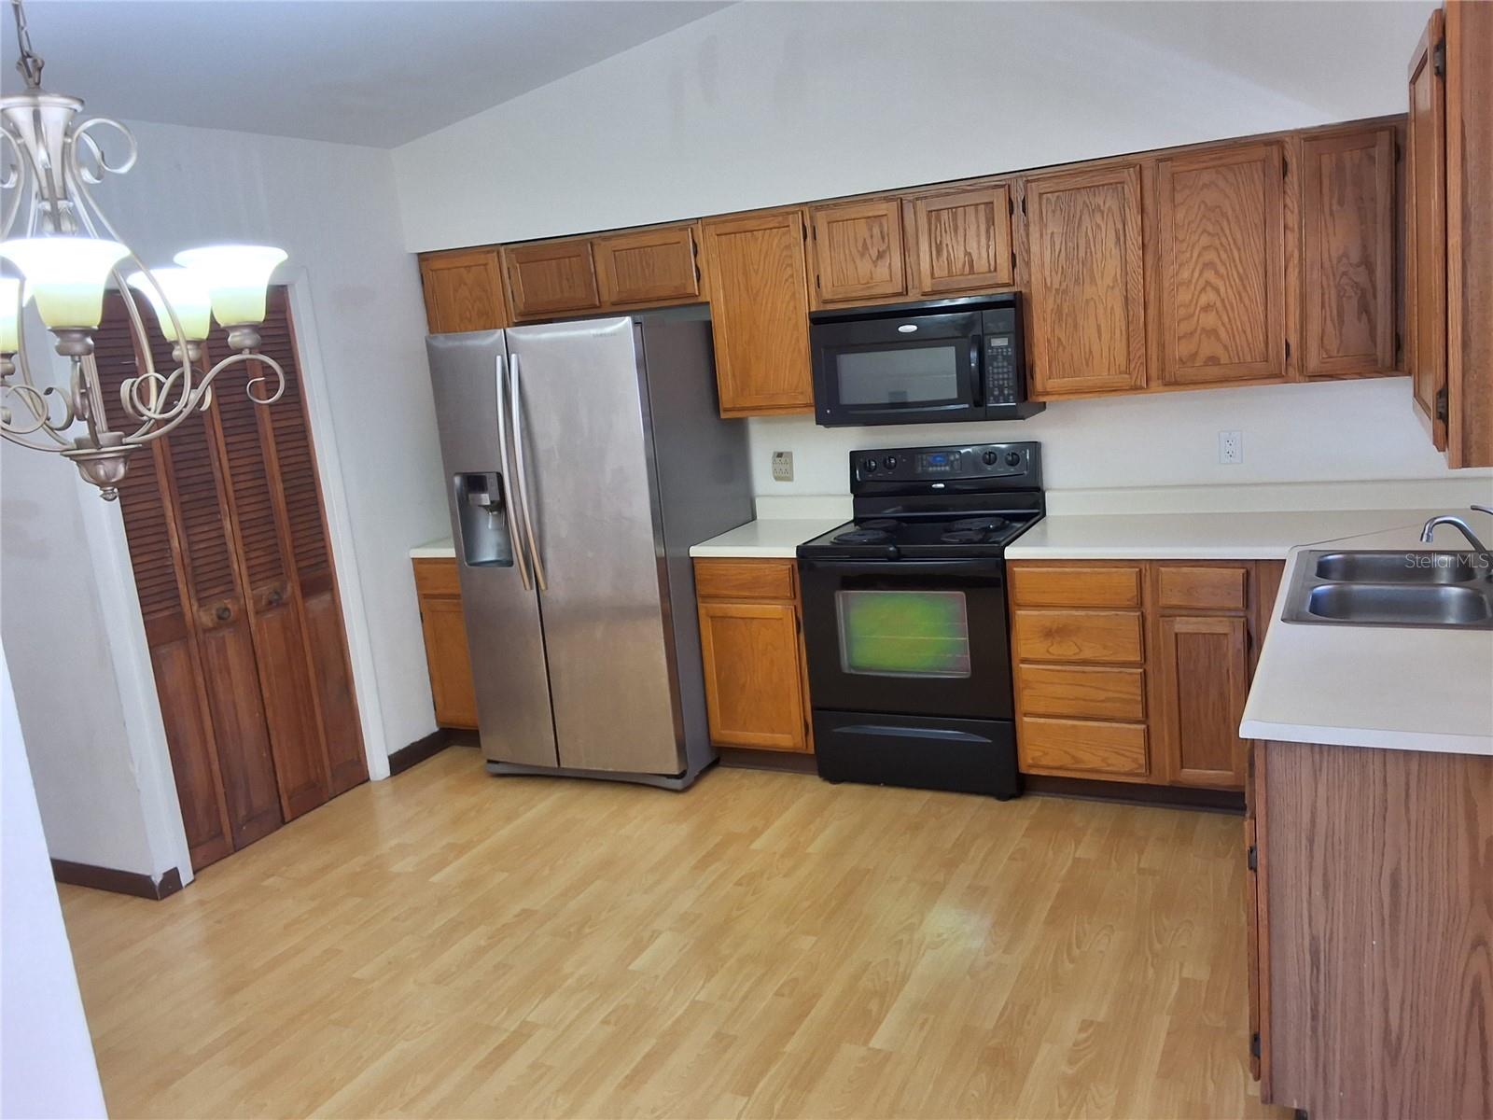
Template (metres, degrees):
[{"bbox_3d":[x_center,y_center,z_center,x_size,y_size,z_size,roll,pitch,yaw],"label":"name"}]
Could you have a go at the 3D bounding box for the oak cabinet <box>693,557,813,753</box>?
[{"bbox_3d":[0.161,0.308,4.805,0.437,0.778,0.615,0,12,27],"label":"oak cabinet"}]

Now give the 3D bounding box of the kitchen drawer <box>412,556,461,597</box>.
[{"bbox_3d":[-1.150,0.025,5.283,0.400,0.155,0.430,0,12,27],"label":"kitchen drawer"}]

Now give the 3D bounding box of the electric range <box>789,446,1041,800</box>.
[{"bbox_3d":[0.685,0.207,4.545,0.759,1.188,0.668,0,13,27],"label":"electric range"}]

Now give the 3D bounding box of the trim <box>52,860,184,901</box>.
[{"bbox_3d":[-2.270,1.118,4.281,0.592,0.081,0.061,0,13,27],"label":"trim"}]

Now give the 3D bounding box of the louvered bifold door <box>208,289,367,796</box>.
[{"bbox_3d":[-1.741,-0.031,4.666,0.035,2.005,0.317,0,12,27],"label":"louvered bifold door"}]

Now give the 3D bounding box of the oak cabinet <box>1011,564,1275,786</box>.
[{"bbox_3d":[1.424,0.310,4.172,0.862,0.778,0.615,0,12,27],"label":"oak cabinet"}]

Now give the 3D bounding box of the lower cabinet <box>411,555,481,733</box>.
[{"bbox_3d":[-1.087,0.309,5.511,0.460,0.779,0.614,0,13,27],"label":"lower cabinet"}]

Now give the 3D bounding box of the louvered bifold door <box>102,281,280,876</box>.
[{"bbox_3d":[-1.964,0.075,4.222,0.035,2.005,0.452,0,12,27],"label":"louvered bifold door"}]

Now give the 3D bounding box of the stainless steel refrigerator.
[{"bbox_3d":[-0.559,-0.064,4.964,0.909,1.797,0.906,0,12,25],"label":"stainless steel refrigerator"}]

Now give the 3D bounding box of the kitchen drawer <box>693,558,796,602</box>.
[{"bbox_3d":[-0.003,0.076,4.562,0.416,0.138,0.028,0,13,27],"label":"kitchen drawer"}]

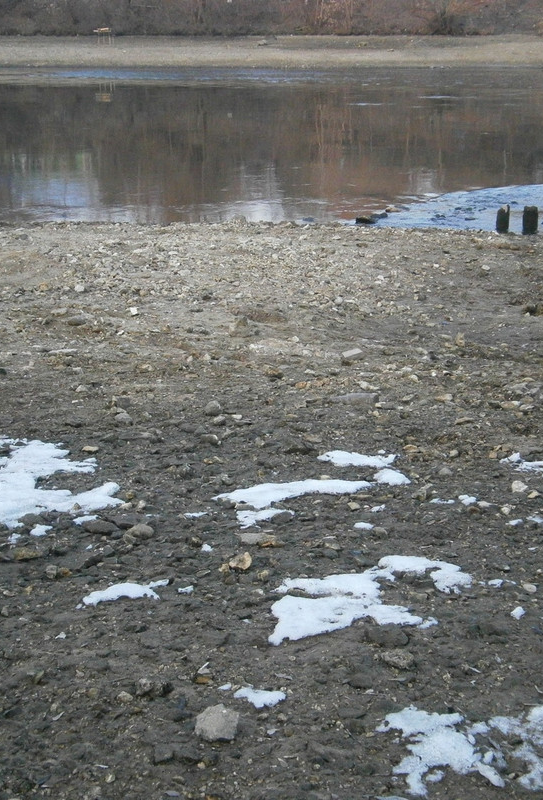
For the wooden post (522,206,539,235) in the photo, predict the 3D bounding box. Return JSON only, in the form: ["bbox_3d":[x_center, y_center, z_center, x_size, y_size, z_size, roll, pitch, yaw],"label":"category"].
[{"bbox_3d":[2.503,-1.735,14.000,0.145,0.260,0.145,3,15,10],"label":"wooden post"}]

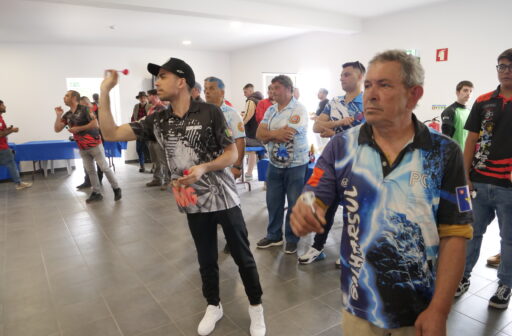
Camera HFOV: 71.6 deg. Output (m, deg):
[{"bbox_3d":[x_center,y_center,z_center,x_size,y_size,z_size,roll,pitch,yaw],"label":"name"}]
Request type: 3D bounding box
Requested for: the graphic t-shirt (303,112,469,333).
[{"bbox_3d":[0.448,0.147,1.200,0.520,0.680,0.330,5,11,30],"label":"graphic t-shirt"}]

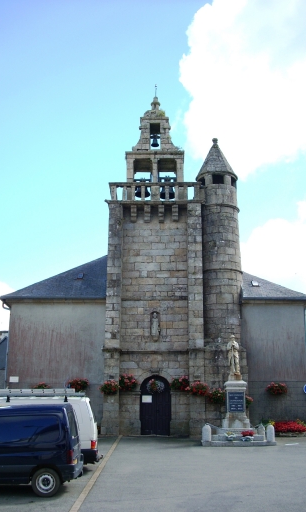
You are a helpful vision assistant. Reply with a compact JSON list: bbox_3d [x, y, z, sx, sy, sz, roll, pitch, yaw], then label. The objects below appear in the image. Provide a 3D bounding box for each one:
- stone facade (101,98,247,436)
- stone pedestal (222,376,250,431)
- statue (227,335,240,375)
[{"bbox_3d":[1.033,-0.052,29.041,6.676,18.043,4.000,0,-14,0],"label":"stone facade"},{"bbox_3d":[3.364,6.063,22.509,1.140,2.060,1.120,0,-14,0],"label":"stone pedestal"},{"bbox_3d":[3.390,4.129,22.981,0.525,1.656,0.460,0,-14,0],"label":"statue"}]

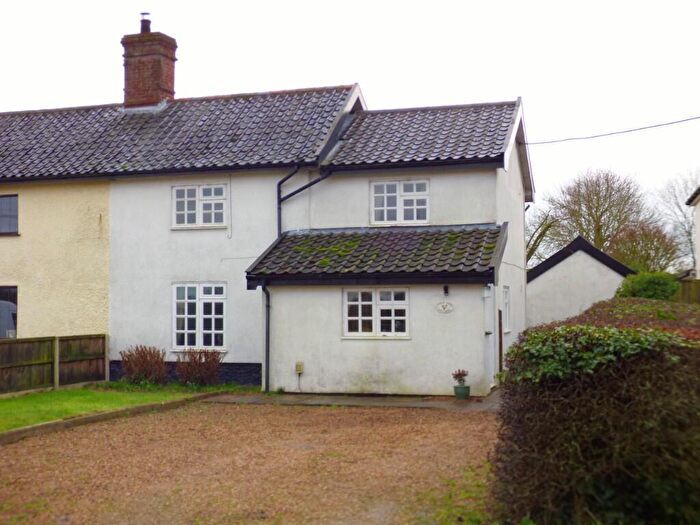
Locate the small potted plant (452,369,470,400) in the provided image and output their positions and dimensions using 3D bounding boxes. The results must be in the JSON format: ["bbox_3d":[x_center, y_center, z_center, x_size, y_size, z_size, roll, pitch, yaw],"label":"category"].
[{"bbox_3d":[1.931,2.108,16.800,0.290,0.530,0.280,-1,-3,18],"label":"small potted plant"}]

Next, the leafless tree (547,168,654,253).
[{"bbox_3d":[11.620,-0.263,44.793,5.200,8.200,5.200,-1,-3,18],"label":"leafless tree"}]

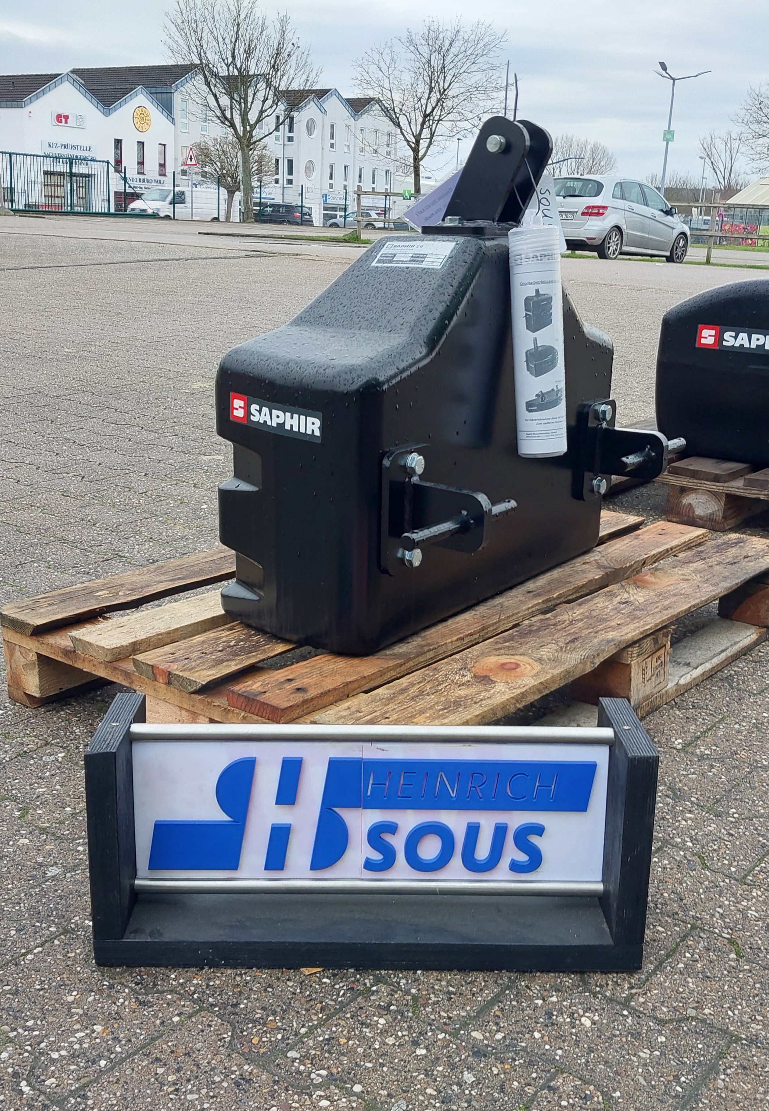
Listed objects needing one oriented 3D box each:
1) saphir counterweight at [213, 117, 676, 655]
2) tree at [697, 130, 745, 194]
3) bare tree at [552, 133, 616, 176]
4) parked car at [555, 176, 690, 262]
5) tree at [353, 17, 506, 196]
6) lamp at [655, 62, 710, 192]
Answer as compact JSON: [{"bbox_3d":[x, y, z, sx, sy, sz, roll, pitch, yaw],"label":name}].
[{"bbox_3d":[0.149,-0.310,1.840,0.395,0.735,0.920,10,18,32],"label":"saphir counterweight"},{"bbox_3d":[32.116,-36.040,110.000,4.800,8.396,4.800,2,15,0],"label":"tree"},{"bbox_3d":[20.012,-39.262,120.000,8.000,8.588,8.000,2,15,0],"label":"bare tree"},{"bbox_3d":[4.961,-7.133,24.654,1.777,1.604,4.270,15,19,39],"label":"parked car"},{"bbox_3d":[1.529,-15.931,43.000,5.800,7.590,5.800,2,15,0],"label":"tree"},{"bbox_3d":[10.370,-14.598,42.000,2.000,6.219,1.800,2,15,0],"label":"lamp"}]

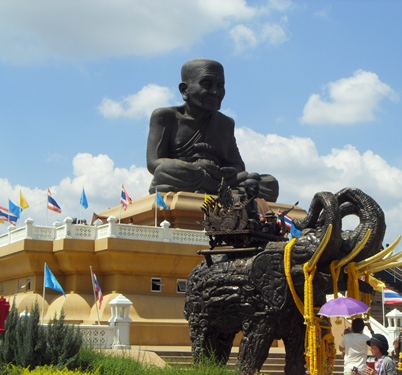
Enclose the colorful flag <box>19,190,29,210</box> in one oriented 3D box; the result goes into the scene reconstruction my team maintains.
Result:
[{"bbox_3d":[-9.128,0.689,44.900,0.550,0.950,0.250,3,-11,-11],"label":"colorful flag"}]

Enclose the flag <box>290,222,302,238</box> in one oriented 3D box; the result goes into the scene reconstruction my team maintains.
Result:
[{"bbox_3d":[5.047,2.288,45.800,0.650,0.900,0.250,0,-10,6],"label":"flag"}]

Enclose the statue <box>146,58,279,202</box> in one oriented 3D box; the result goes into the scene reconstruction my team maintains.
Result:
[{"bbox_3d":[0.841,-4.374,66.235,10.000,11.600,6.800,7,-12,-31],"label":"statue"}]

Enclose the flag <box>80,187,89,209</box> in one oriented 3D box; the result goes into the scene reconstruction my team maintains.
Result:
[{"bbox_3d":[-5.768,0.555,42.950,0.500,1.030,0.280,2,-11,-8],"label":"flag"}]

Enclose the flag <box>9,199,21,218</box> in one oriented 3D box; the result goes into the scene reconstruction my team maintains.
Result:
[{"bbox_3d":[-8.294,0.974,38.900,0.610,0.893,0.200,2,-11,-12],"label":"flag"}]

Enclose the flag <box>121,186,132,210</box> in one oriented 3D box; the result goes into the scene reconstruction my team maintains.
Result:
[{"bbox_3d":[-3.155,0.456,36.900,0.477,1.144,0.250,1,-11,-5],"label":"flag"}]

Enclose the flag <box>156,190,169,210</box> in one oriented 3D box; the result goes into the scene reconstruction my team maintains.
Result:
[{"bbox_3d":[-1.913,0.669,43.300,0.660,0.930,0.250,2,-10,-3],"label":"flag"}]

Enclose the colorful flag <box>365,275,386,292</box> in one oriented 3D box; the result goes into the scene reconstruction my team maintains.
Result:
[{"bbox_3d":[7.953,4.321,39.500,0.970,0.900,0.250,-1,-11,11],"label":"colorful flag"}]

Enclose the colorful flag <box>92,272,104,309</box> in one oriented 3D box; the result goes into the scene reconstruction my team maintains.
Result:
[{"bbox_3d":[-3.791,3.798,31.900,0.450,1.300,0.280,2,-10,-7],"label":"colorful flag"}]

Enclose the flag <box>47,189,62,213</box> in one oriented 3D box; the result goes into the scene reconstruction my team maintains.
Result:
[{"bbox_3d":[-6.235,0.583,37.000,0.602,1.108,0.200,2,-11,-10],"label":"flag"}]

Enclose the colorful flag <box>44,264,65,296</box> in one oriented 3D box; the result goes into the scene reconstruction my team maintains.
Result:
[{"bbox_3d":[-3.717,2.389,22.200,0.543,0.854,0.150,2,-11,-9],"label":"colorful flag"}]

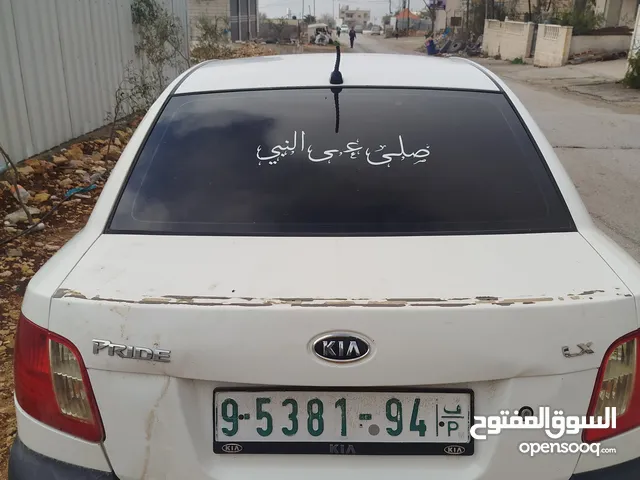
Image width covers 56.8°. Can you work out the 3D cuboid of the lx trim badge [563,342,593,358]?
[{"bbox_3d":[0.527,0.225,1.205,0.068,0.025,0.008,-4,3,-10],"label":"lx trim badge"}]

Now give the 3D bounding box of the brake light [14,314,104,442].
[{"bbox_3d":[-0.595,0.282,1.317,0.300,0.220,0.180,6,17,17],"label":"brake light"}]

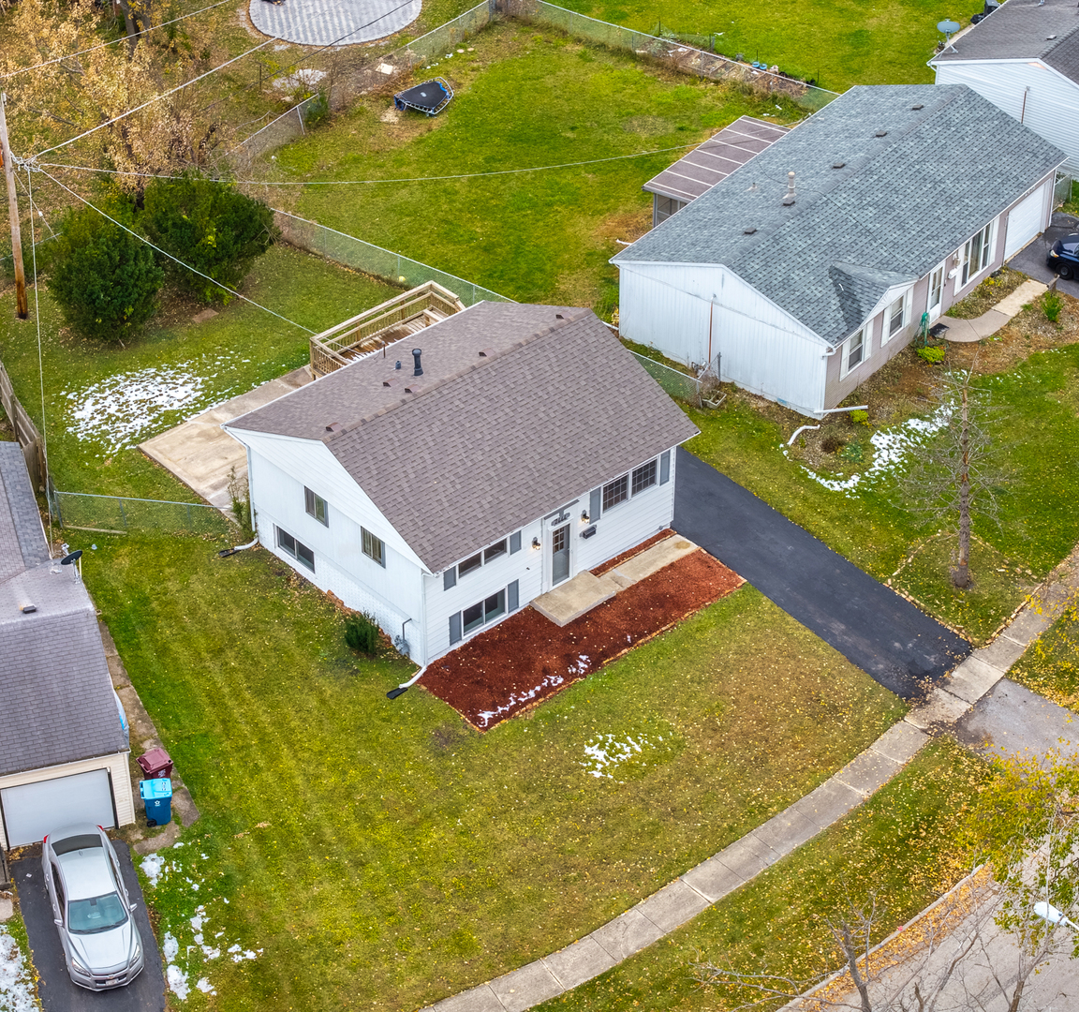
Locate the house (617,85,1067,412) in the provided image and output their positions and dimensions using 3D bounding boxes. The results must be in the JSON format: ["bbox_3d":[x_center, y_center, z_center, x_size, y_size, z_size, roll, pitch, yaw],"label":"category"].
[{"bbox_3d":[10.139,-9.280,90.468,8.498,4.229,14.799,24,43,29],"label":"house"}]

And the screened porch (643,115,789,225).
[{"bbox_3d":[6.462,-10.876,94.046,2.656,2.600,6.200,24,43,29],"label":"screened porch"}]

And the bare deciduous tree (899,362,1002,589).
[{"bbox_3d":[11.608,-0.721,75.990,3.000,7.623,3.000,0,36,0],"label":"bare deciduous tree"}]

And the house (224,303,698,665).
[{"bbox_3d":[-2.210,-1.456,78.751,9.928,5.719,9.382,-28,45,-32],"label":"house"}]

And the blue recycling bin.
[{"bbox_3d":[-9.840,7.687,70.370,0.800,1.060,0.680,-5,37,-6],"label":"blue recycling bin"}]

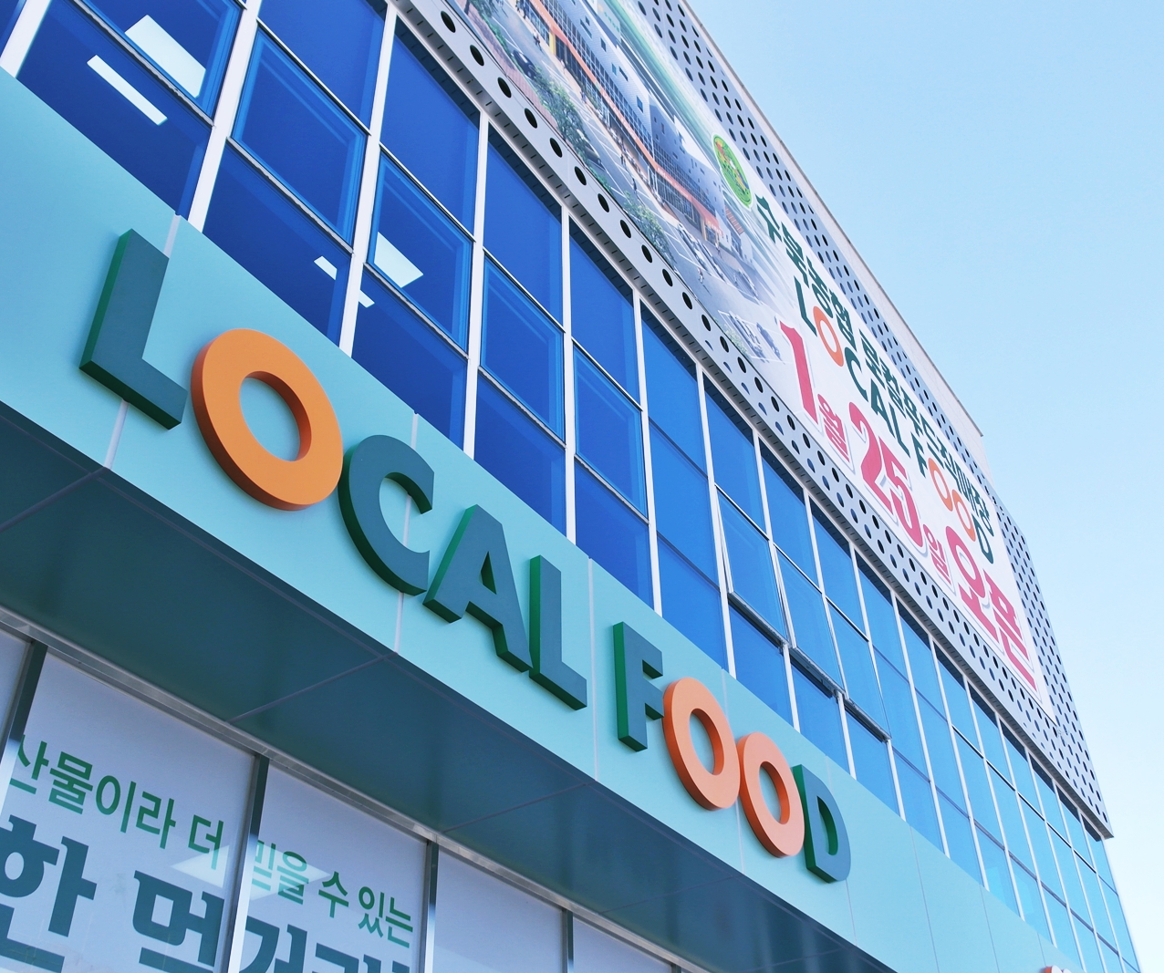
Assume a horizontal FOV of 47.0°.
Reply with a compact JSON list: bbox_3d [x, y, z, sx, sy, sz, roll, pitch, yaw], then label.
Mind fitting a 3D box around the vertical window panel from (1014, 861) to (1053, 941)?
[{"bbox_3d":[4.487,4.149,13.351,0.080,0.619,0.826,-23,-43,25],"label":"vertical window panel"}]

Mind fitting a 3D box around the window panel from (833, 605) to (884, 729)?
[{"bbox_3d":[2.371,1.563,11.422,0.070,0.960,0.892,-26,-44,23],"label":"window panel"}]

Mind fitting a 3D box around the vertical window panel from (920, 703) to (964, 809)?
[{"bbox_3d":[3.430,2.539,12.722,0.070,0.960,0.892,-23,-43,25],"label":"vertical window panel"}]

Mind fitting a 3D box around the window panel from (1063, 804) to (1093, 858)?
[{"bbox_3d":[6.052,4.231,16.317,0.080,0.633,0.826,-23,-43,25],"label":"window panel"}]

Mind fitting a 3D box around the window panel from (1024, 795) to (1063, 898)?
[{"bbox_3d":[5.058,3.997,14.662,0.075,0.854,0.863,-23,-43,25],"label":"window panel"}]

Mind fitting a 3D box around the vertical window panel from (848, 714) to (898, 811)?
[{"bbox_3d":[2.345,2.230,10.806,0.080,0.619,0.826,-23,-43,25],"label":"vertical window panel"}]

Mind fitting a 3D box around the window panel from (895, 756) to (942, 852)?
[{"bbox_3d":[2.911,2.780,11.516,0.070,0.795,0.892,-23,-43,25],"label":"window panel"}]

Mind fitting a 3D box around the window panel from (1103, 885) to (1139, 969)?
[{"bbox_3d":[6.668,5.440,16.591,0.070,0.960,0.892,-23,-43,25],"label":"window panel"}]

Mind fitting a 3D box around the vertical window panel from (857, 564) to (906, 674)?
[{"bbox_3d":[2.836,1.264,12.569,0.080,0.860,0.826,-23,-43,25],"label":"vertical window panel"}]

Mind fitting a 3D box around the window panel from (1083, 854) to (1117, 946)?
[{"bbox_3d":[6.073,4.912,15.786,0.080,0.902,0.826,-23,-43,25],"label":"window panel"}]

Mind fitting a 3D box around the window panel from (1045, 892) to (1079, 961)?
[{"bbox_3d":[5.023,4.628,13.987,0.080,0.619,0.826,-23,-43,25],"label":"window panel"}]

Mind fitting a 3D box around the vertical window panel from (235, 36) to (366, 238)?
[{"bbox_3d":[-1.437,-1.823,6.953,0.075,0.854,0.863,-23,-43,25],"label":"vertical window panel"}]

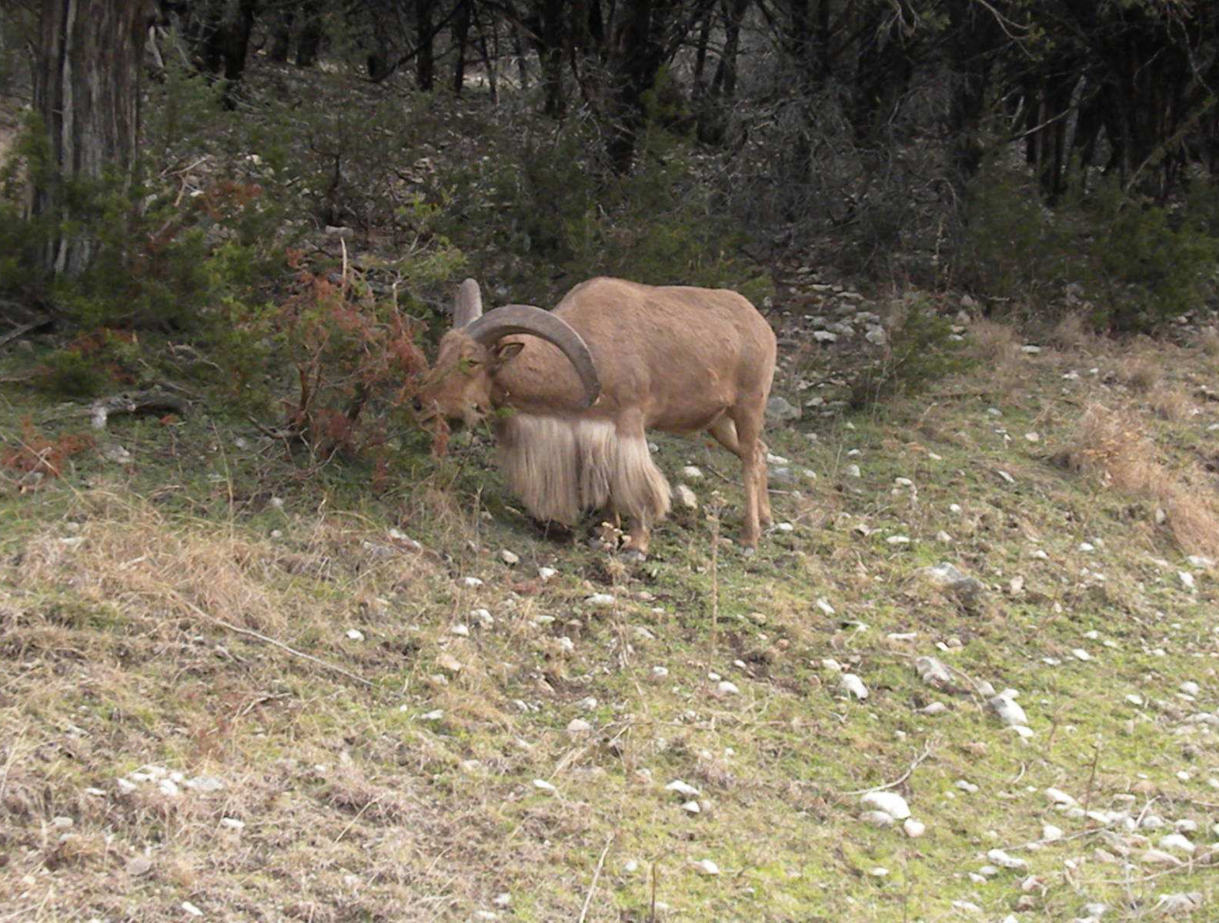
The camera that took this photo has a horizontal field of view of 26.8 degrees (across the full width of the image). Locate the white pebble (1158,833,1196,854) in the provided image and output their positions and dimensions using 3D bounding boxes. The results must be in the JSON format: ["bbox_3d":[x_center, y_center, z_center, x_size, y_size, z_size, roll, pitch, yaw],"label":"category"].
[{"bbox_3d":[1.489,1.003,6.720,0.097,0.045,0.065,0,5,0],"label":"white pebble"}]

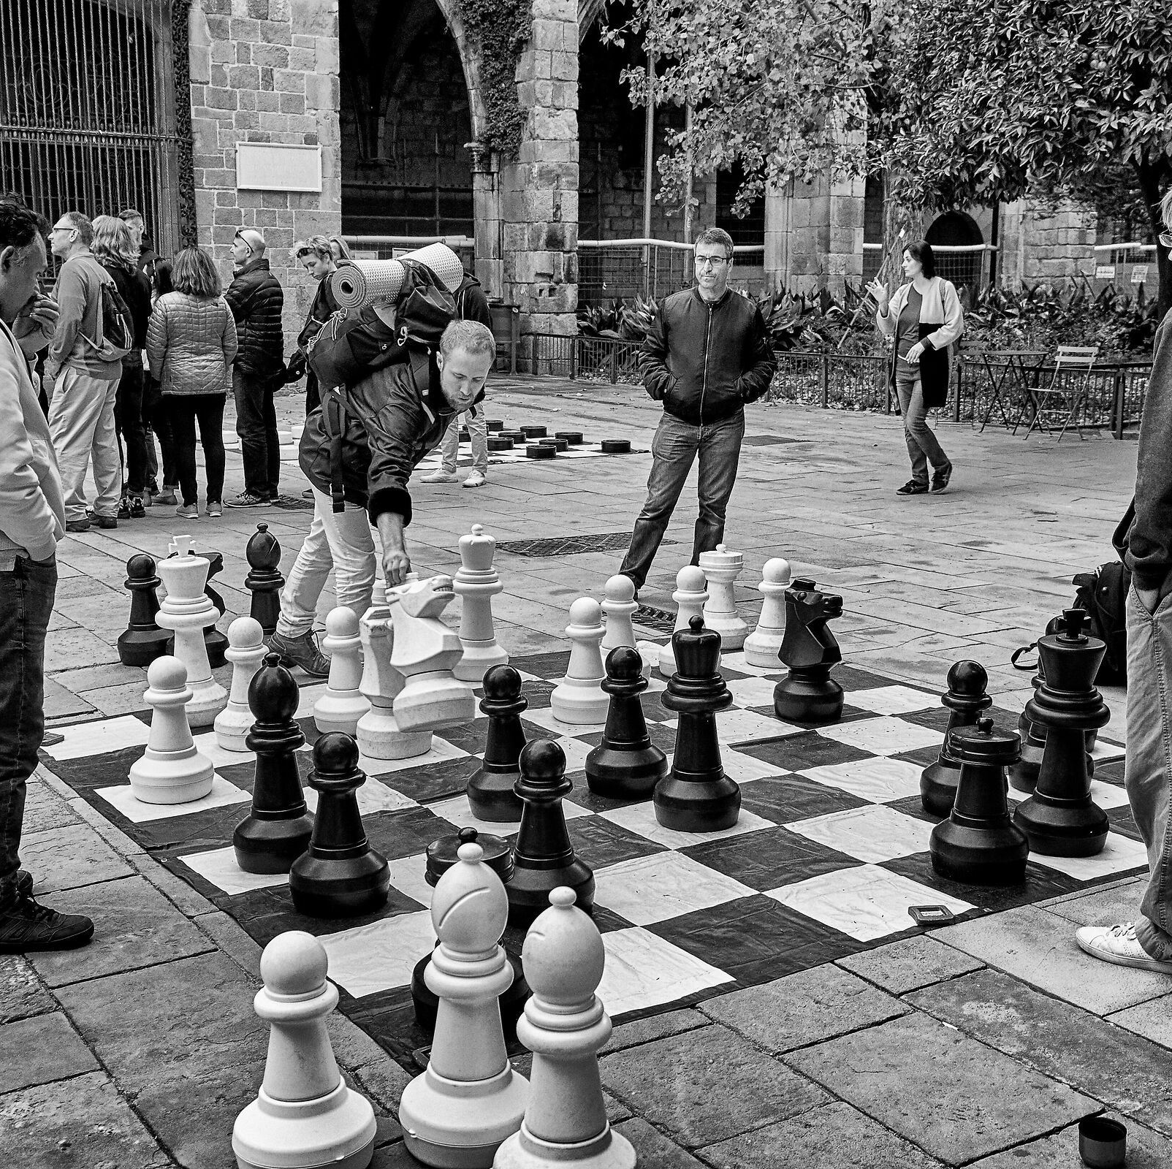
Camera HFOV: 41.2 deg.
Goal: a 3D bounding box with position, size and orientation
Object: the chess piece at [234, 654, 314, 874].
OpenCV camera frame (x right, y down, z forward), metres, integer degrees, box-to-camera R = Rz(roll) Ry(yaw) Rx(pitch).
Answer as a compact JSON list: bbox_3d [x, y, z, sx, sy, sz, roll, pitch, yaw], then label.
[{"bbox_3d":[-0.792,0.443,3.987,0.237,0.546,0.237,0,11,0],"label":"chess piece"}]

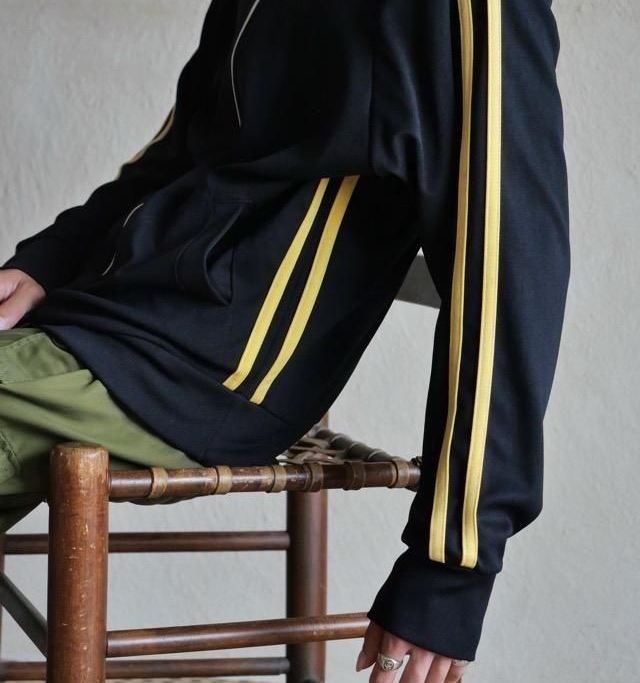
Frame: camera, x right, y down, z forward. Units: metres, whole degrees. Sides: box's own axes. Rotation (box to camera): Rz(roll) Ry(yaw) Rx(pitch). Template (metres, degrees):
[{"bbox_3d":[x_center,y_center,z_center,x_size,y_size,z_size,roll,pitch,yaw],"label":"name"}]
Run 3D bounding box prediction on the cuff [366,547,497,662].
[{"bbox_3d":[0.094,0.212,1.600,0.092,0.075,0.068,20,2,0],"label":"cuff"}]

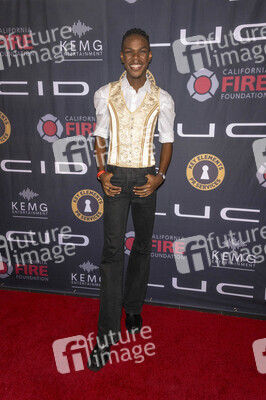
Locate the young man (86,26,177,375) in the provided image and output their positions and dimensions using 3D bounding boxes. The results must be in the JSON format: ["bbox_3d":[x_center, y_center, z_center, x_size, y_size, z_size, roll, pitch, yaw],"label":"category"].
[{"bbox_3d":[0.006,-0.039,1.514,0.480,1.780,0.530,1,9,2],"label":"young man"}]

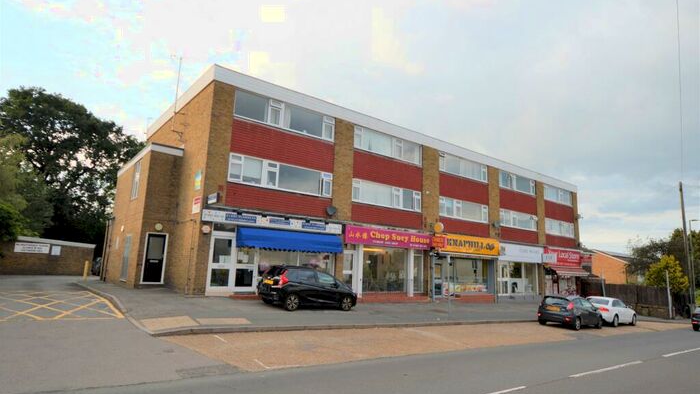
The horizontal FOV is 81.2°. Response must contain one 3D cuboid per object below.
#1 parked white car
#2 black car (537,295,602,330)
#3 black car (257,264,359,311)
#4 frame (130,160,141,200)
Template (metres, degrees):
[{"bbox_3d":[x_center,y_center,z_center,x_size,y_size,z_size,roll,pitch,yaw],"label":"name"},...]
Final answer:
[{"bbox_3d":[14.586,6.437,23.078,4.550,1.390,1.820,12,-12,-37],"label":"parked white car"},{"bbox_3d":[10.804,5.524,19.832,3.950,1.480,1.740,12,-12,-38],"label":"black car"},{"bbox_3d":[-1.447,3.442,15.610,4.000,1.530,1.720,13,-13,-41],"label":"black car"},{"bbox_3d":[-9.926,-0.753,19.061,0.100,1.780,1.350,10,-12,-37],"label":"frame"}]

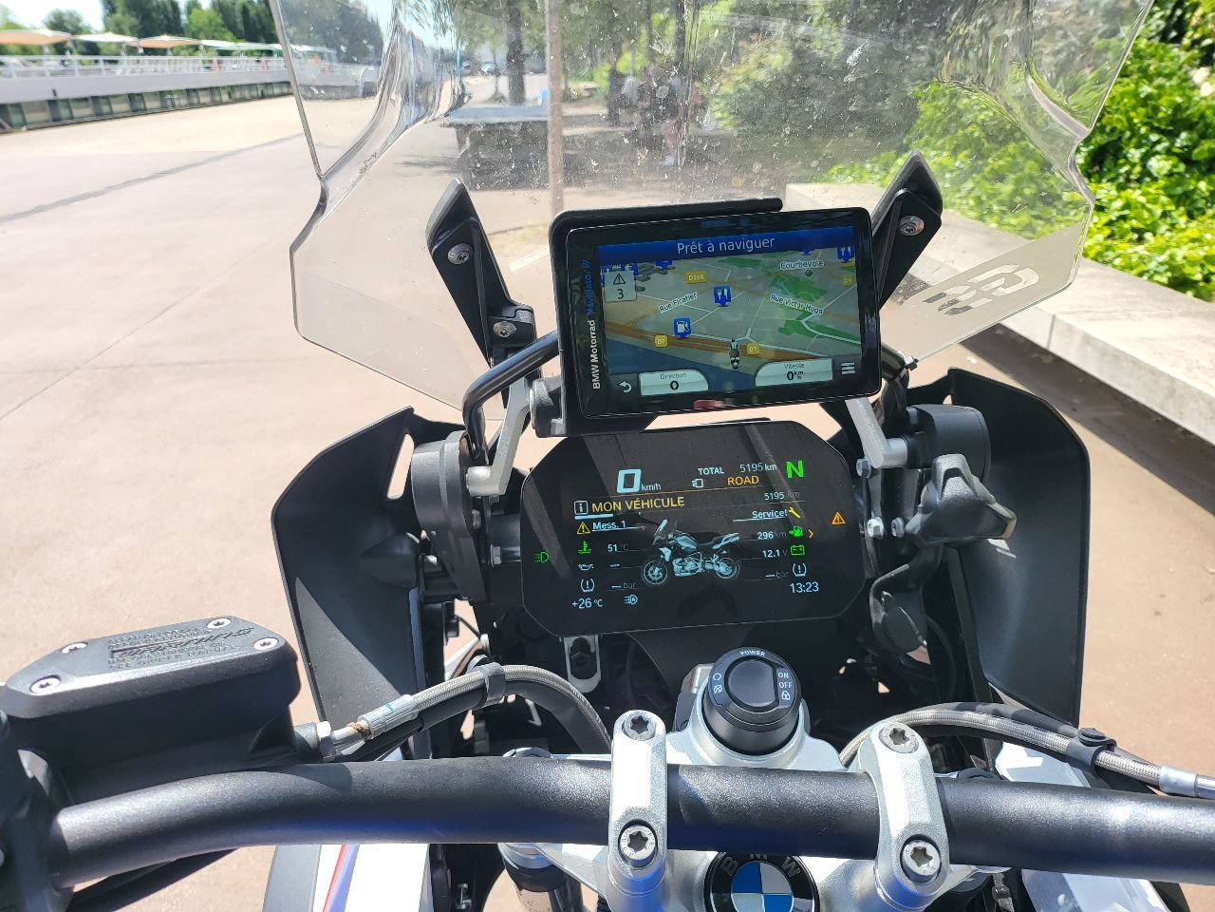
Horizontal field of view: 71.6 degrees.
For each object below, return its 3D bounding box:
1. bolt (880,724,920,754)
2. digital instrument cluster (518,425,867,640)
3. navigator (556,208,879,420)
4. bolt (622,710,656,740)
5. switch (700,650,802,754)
[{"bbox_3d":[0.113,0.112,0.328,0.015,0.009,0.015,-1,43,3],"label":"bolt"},{"bbox_3d":[0.045,0.041,0.474,0.184,0.110,0.030,-4,-12,2],"label":"digital instrument cluster"},{"bbox_3d":[0.052,-0.064,0.383,0.139,0.085,0.027,-5,4,-1],"label":"navigator"},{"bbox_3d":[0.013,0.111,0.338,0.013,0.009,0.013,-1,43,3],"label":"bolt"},{"bbox_3d":[0.069,0.118,0.400,0.046,0.030,0.046,-2,44,2],"label":"switch"}]

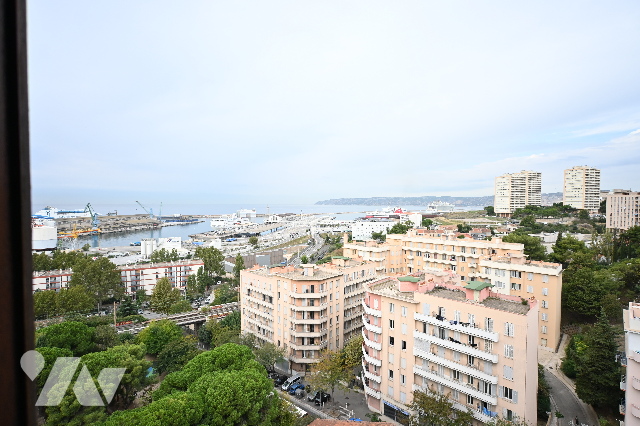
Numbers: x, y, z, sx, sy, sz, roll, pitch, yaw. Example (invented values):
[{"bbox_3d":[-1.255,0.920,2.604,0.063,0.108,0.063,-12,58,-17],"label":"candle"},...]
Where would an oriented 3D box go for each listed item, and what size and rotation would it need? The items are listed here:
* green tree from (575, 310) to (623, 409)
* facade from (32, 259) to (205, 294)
[{"bbox_3d":[47.250,24.280,53.970,6.100,16.000,6.100,2,2,42],"label":"green tree"},{"bbox_3d":[-93.680,32.670,150.930,73.000,13.200,10.500,-1,2,-29],"label":"facade"}]

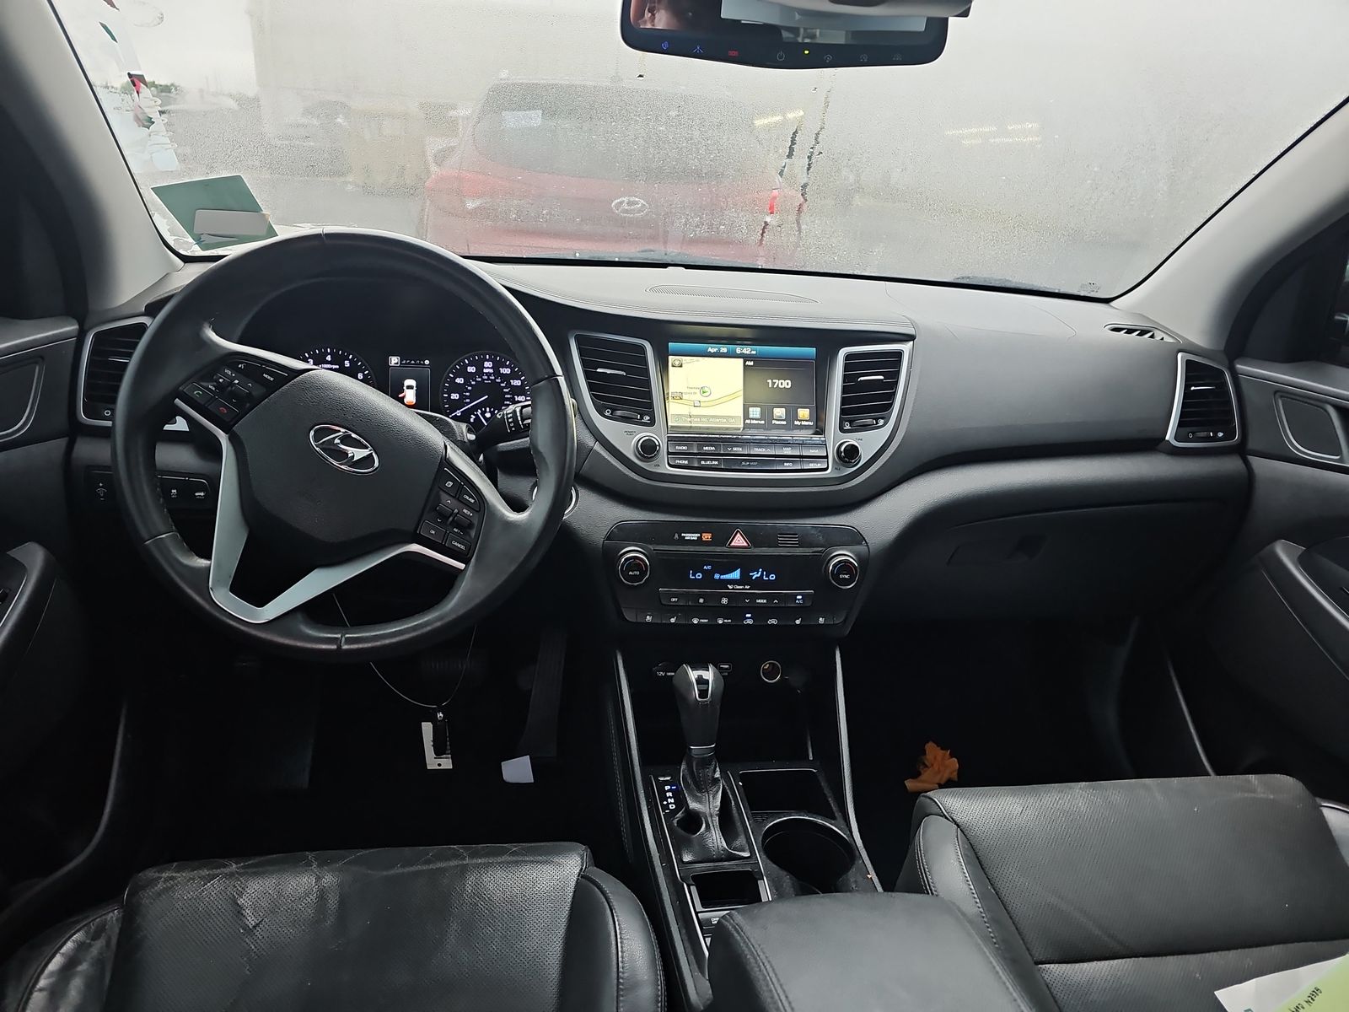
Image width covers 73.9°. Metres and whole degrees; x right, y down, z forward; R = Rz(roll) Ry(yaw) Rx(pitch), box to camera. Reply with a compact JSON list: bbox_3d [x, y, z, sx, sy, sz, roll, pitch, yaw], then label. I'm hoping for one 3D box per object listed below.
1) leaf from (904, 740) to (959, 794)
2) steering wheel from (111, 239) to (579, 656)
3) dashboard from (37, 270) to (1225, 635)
[{"bbox_3d":[0.395,0.404,1.381,0.085,0.035,0.090,12,23,19],"label":"leaf"},{"bbox_3d":[-0.277,-0.053,0.793,0.374,0.374,0.100,12,-8,-9],"label":"steering wheel"},{"bbox_3d":[0.036,-0.120,1.219,1.450,0.365,0.590,0,22,-10],"label":"dashboard"}]

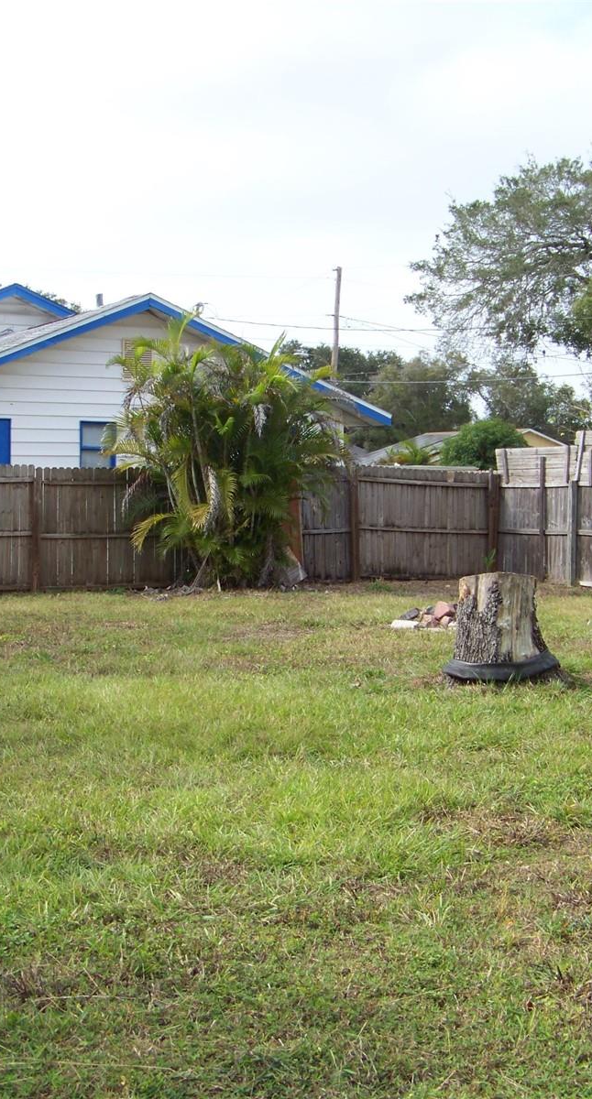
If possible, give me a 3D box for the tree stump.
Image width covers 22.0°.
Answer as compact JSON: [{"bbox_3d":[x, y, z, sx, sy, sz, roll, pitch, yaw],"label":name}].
[{"bbox_3d":[1.630,0.620,12.050,0.950,0.860,0.900,0,2,0],"label":"tree stump"}]

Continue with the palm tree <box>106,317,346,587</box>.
[{"bbox_3d":[-0.970,-1.370,21.350,3.350,3.800,3.100,0,2,0],"label":"palm tree"}]

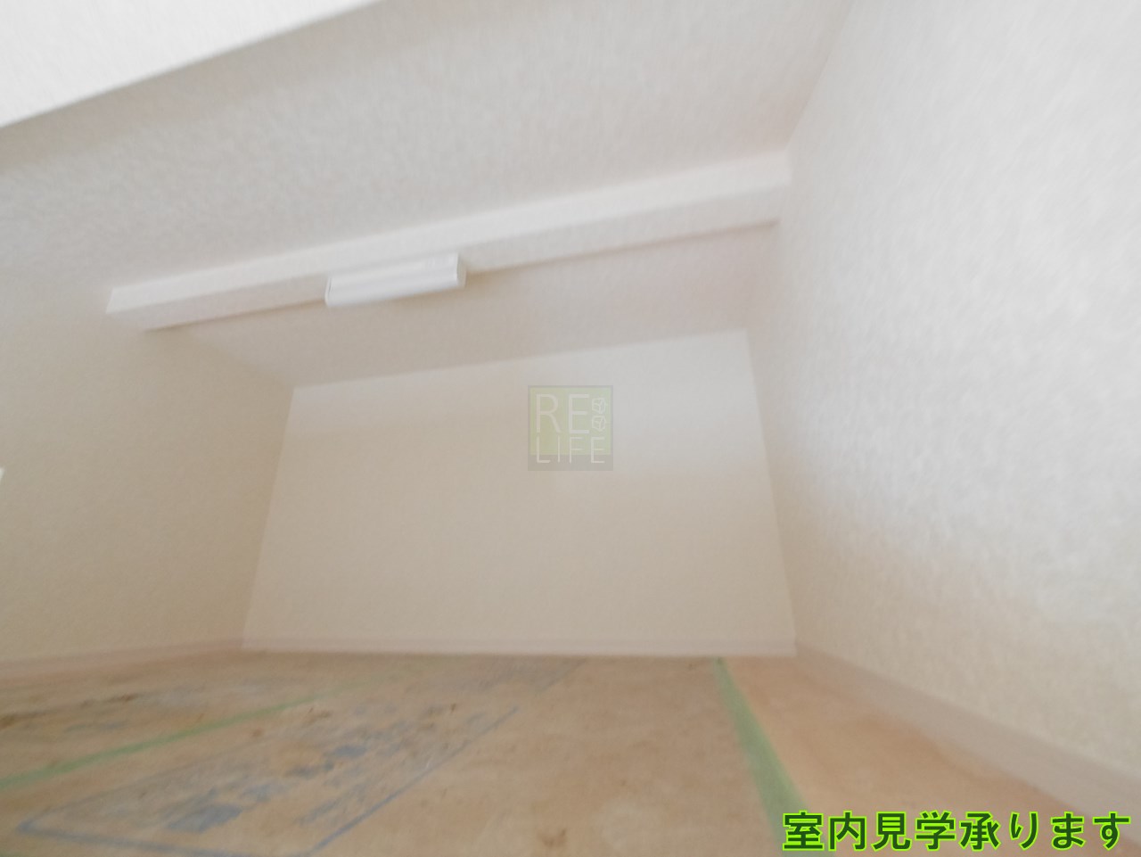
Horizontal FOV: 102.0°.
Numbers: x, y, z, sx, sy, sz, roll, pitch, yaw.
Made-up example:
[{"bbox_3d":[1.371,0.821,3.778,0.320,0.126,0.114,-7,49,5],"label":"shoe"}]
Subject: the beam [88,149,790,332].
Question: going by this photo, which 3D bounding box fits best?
[{"bbox_3d":[-0.574,-0.584,1.590,2.444,0.113,0.134,-5,-20,12],"label":"beam"}]

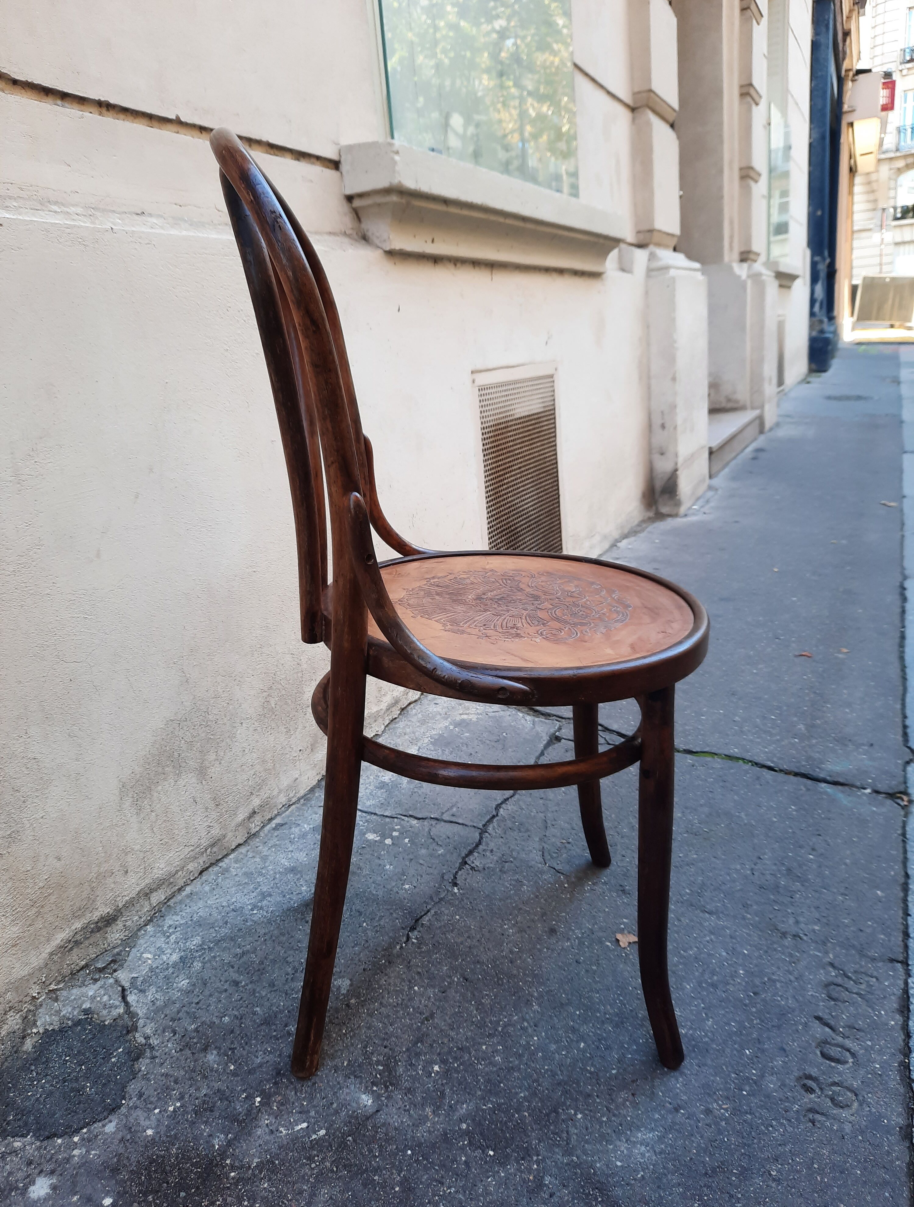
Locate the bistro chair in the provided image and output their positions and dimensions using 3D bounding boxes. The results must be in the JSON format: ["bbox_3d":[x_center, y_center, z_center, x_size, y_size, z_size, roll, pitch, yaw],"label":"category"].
[{"bbox_3d":[0.017,0.003,0.953,0.506,0.903,0.420,0,18,-3],"label":"bistro chair"}]

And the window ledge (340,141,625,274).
[{"bbox_3d":[0.159,-0.883,2.068,0.110,0.160,1.350,3,18,27],"label":"window ledge"}]

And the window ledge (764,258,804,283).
[{"bbox_3d":[2.230,-2.213,5.984,0.105,0.142,1.350,3,18,27],"label":"window ledge"}]

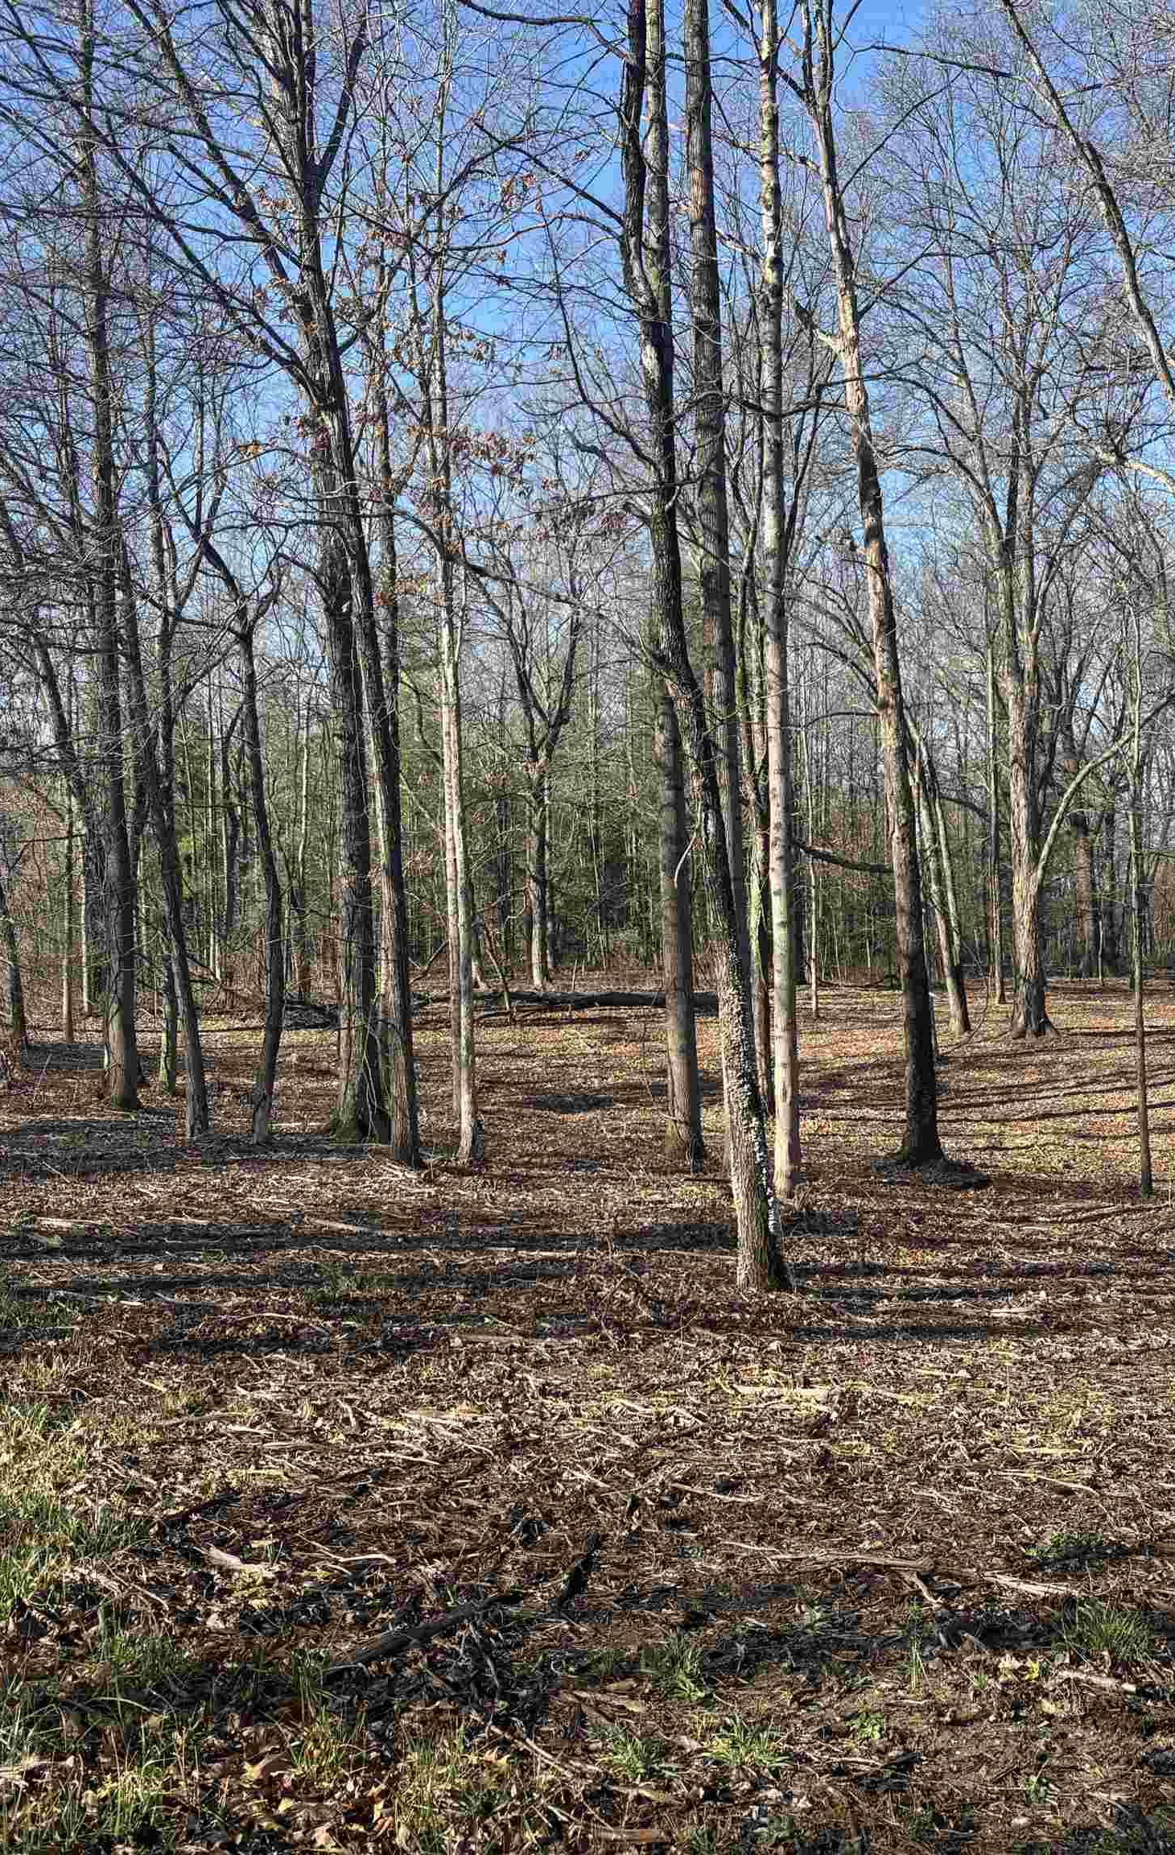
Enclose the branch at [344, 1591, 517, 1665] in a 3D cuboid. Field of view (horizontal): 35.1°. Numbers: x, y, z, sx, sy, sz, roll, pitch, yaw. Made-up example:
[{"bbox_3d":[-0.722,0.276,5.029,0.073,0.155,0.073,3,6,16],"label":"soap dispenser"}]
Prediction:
[{"bbox_3d":[-0.356,1.627,4.309,0.065,0.050,0.501,-1,-1,45],"label":"branch"}]

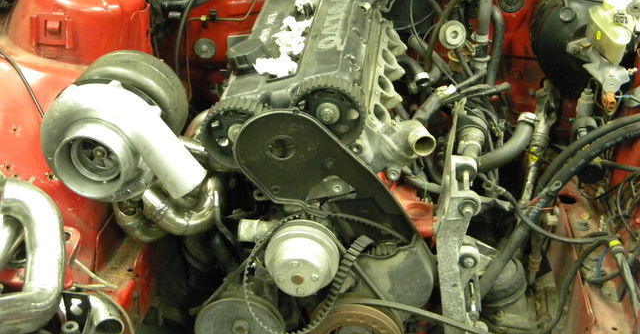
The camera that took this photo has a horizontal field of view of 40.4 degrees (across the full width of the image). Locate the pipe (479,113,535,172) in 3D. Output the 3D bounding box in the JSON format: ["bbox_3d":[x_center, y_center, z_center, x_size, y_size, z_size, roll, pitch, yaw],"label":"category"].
[{"bbox_3d":[0.313,-0.039,1.450,0.092,0.065,0.075,3,32,5],"label":"pipe"}]

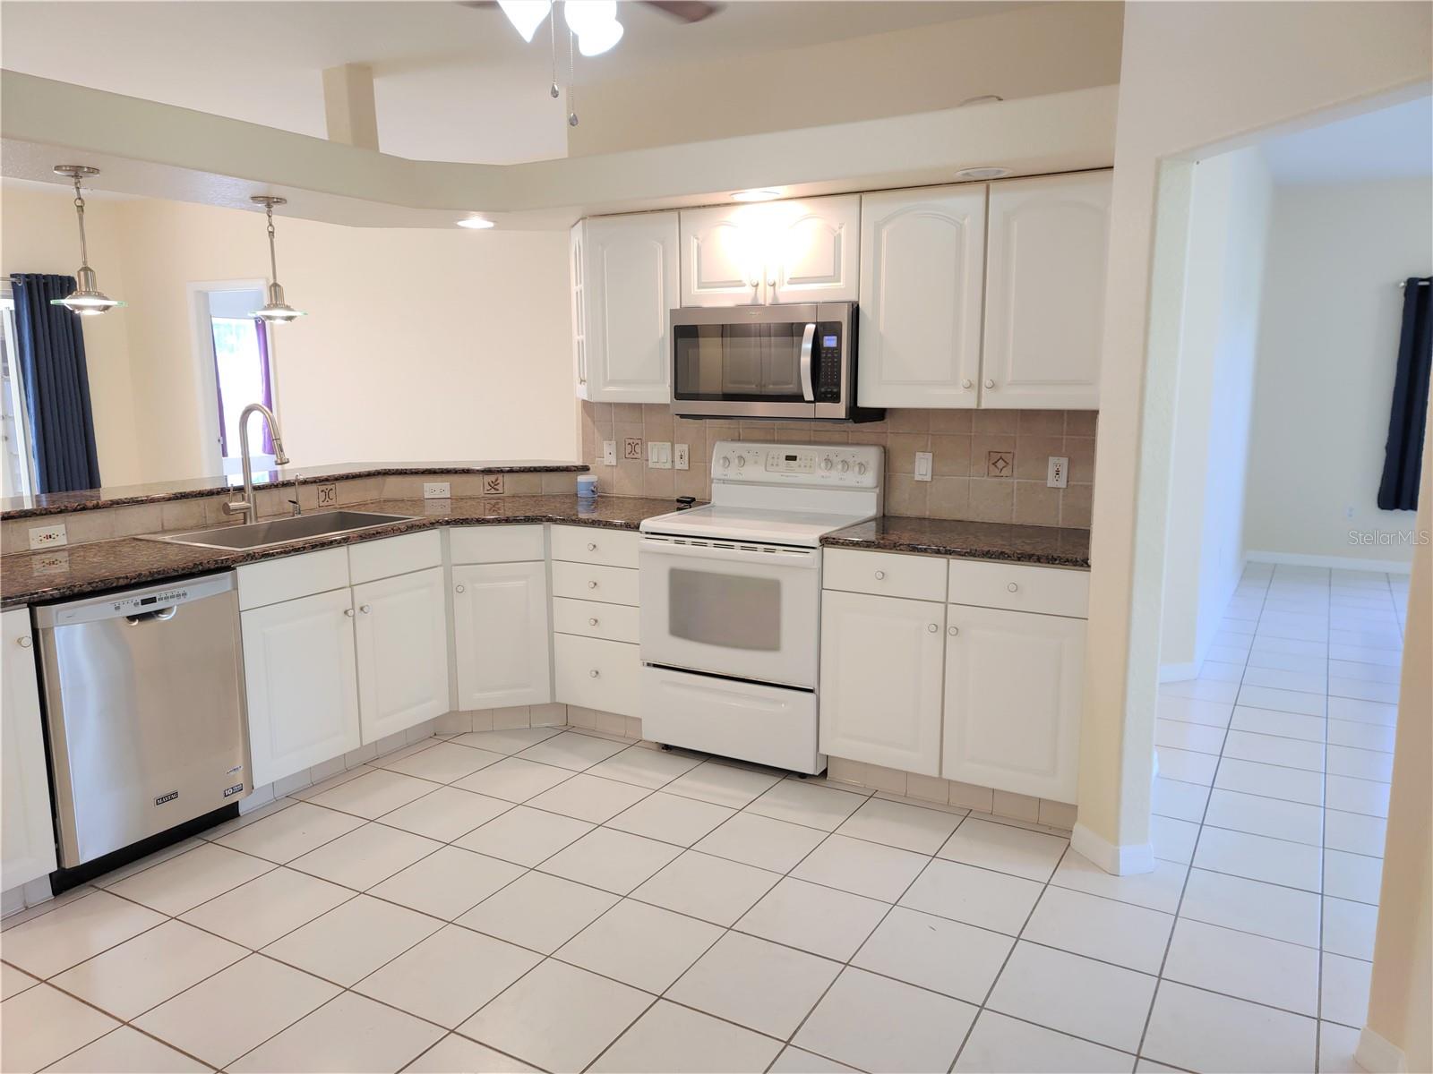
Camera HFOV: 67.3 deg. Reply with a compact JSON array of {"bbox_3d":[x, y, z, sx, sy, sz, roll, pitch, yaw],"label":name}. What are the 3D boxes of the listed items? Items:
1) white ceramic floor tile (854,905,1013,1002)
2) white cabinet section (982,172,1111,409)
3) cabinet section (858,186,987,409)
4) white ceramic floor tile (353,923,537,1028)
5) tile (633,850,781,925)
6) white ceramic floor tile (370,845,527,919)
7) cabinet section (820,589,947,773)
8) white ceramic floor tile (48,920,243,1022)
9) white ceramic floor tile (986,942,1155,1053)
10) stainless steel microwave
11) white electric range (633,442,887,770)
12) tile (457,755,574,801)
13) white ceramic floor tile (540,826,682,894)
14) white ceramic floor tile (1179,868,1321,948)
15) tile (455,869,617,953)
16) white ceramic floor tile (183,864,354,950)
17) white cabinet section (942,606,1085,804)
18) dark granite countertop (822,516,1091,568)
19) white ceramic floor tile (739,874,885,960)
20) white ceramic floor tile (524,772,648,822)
[{"bbox_3d":[0.567,1.081,2.793,0.338,0.010,0.338,5,11,30],"label":"white ceramic floor tile"},{"bbox_3d":[1.191,-0.821,3.699,0.451,0.750,0.320,5,11,29],"label":"white cabinet section"},{"bbox_3d":[0.793,-0.859,3.923,0.449,0.750,0.320,5,11,29],"label":"cabinet section"},{"bbox_3d":[-0.673,1.111,2.751,0.340,0.012,0.340,5,11,29],"label":"white ceramic floor tile"},{"bbox_3d":[-0.027,1.033,3.167,0.341,0.010,0.341,6,11,30],"label":"tile"},{"bbox_3d":[-0.799,1.036,3.223,0.343,0.010,0.343,6,11,29],"label":"white ceramic floor tile"},{"bbox_3d":[0.707,0.468,3.985,0.449,0.609,0.550,5,11,29],"label":"cabinet section"},{"bbox_3d":[-1.456,1.114,2.780,0.343,0.010,0.343,6,11,29],"label":"white ceramic floor tile"},{"bbox_3d":[0.866,1.111,2.612,0.338,0.010,0.338,5,11,30],"label":"white ceramic floor tile"},{"bbox_3d":[0.249,-0.671,4.158,0.759,0.425,0.410,5,11,30],"label":"stainless steel microwave"},{"bbox_3d":[0.192,0.246,4.272,0.757,1.195,0.670,5,11,29],"label":"white electric range"},{"bbox_3d":[-0.743,0.902,3.995,0.340,0.012,0.340,5,11,29],"label":"tile"},{"bbox_3d":[-0.323,1.004,3.336,0.341,0.010,0.341,6,11,30],"label":"white ceramic floor tile"},{"bbox_3d":[1.528,1.058,3.074,0.343,0.010,0.343,6,11,29],"label":"white ceramic floor tile"},{"bbox_3d":[-0.501,1.064,3.058,0.343,0.010,0.343,6,11,29],"label":"tile"},{"bbox_3d":[-1.260,1.047,3.042,0.338,0.010,0.338,5,11,30],"label":"white ceramic floor tile"},{"bbox_3d":[1.103,0.505,3.763,0.446,0.609,0.550,5,11,29],"label":"white cabinet section"},{"bbox_3d":[0.925,0.014,3.792,0.915,0.034,0.625,5,11,28],"label":"dark granite countertop"},{"bbox_3d":[0.272,1.063,2.994,0.341,0.010,0.341,6,11,30],"label":"white ceramic floor tile"},{"bbox_3d":[-0.445,0.926,3.797,0.341,0.010,0.341,6,11,30],"label":"white ceramic floor tile"}]

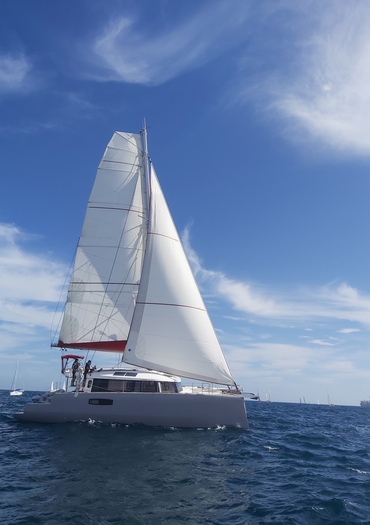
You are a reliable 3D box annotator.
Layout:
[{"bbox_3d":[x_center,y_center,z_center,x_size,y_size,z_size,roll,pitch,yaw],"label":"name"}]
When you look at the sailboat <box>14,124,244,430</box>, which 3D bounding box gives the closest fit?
[{"bbox_3d":[-2.397,0.096,29.651,14.000,22.300,7.800,5,-19,-6],"label":"sailboat"}]

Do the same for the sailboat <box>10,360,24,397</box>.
[{"bbox_3d":[-62.055,43.529,148.877,3.300,12.880,10.200,4,-19,-3],"label":"sailboat"}]

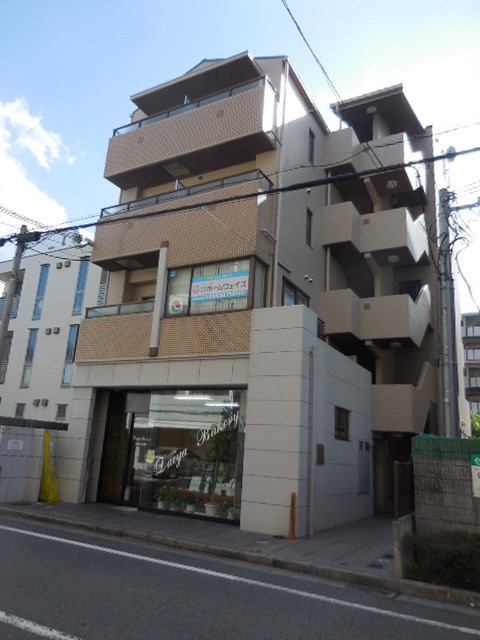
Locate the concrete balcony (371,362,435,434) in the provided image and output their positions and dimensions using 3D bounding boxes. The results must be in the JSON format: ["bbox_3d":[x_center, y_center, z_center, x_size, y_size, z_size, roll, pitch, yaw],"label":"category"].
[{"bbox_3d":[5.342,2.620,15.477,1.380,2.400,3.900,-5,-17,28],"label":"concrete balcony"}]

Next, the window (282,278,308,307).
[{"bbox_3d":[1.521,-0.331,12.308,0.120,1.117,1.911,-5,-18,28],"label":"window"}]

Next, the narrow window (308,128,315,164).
[{"bbox_3d":[2.233,-5.375,14.445,0.120,1.090,0.482,-5,-17,28],"label":"narrow window"}]

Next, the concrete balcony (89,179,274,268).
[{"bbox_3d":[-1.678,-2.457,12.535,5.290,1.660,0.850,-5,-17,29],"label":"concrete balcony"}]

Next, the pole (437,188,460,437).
[{"bbox_3d":[4.172,0.622,9.271,0.340,7.200,0.340,-3,-16,29],"label":"pole"}]

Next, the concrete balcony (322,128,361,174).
[{"bbox_3d":[3.576,-5.603,15.994,0.900,1.350,1.200,-5,-17,28],"label":"concrete balcony"}]

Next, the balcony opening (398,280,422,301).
[{"bbox_3d":[7.253,-1.157,19.604,0.911,1.176,0.221,-5,-18,28],"label":"balcony opening"}]

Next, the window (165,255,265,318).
[{"bbox_3d":[-0.591,-0.684,11.067,2.382,1.333,0.632,-5,-17,28],"label":"window"}]

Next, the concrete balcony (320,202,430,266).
[{"bbox_3d":[4.522,-2.713,15.687,2.386,1.441,3.454,-5,-18,28],"label":"concrete balcony"}]

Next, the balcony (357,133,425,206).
[{"bbox_3d":[5.361,-5.278,16.655,1.460,1.382,2.381,-5,-18,28],"label":"balcony"}]

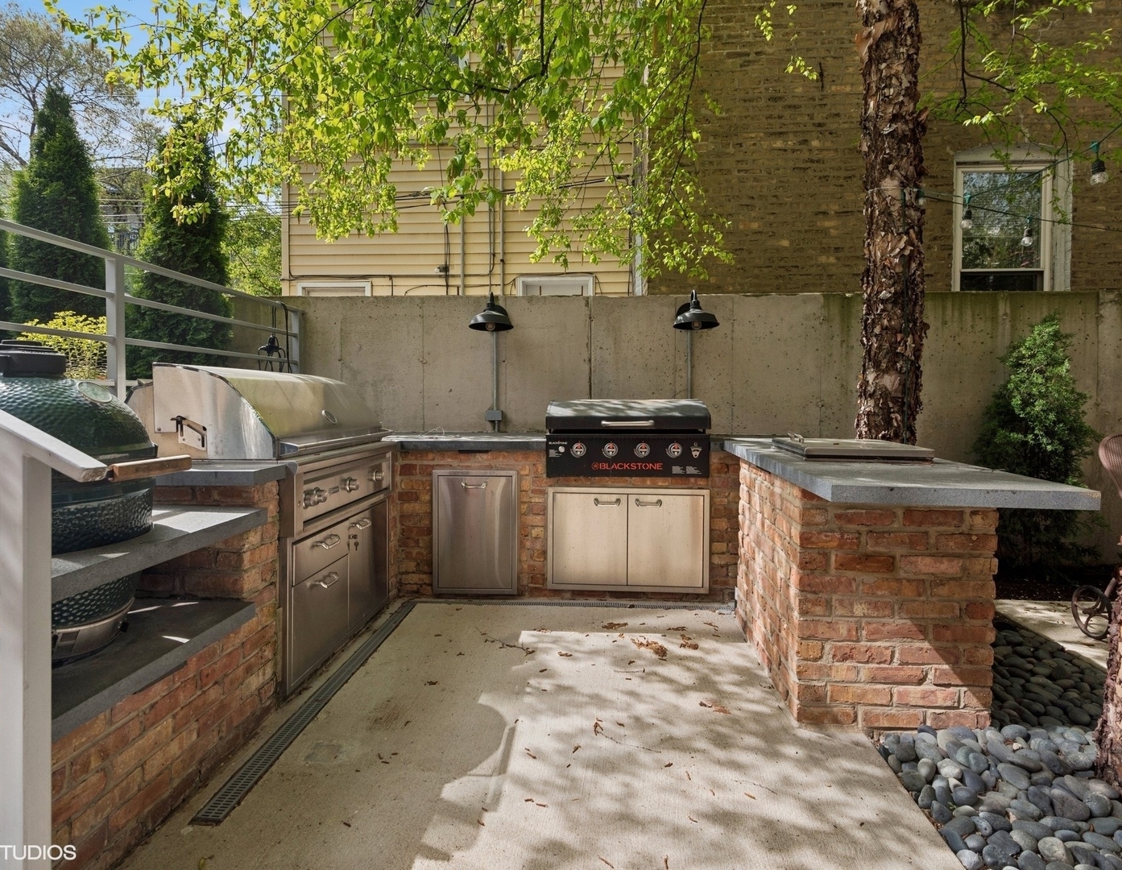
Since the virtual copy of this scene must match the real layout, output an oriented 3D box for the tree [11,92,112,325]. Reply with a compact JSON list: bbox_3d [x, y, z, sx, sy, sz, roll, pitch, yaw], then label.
[{"bbox_3d":[-5.701,-2.303,6.600,0.880,3.350,0.880,0,3,-6],"label":"tree"}]

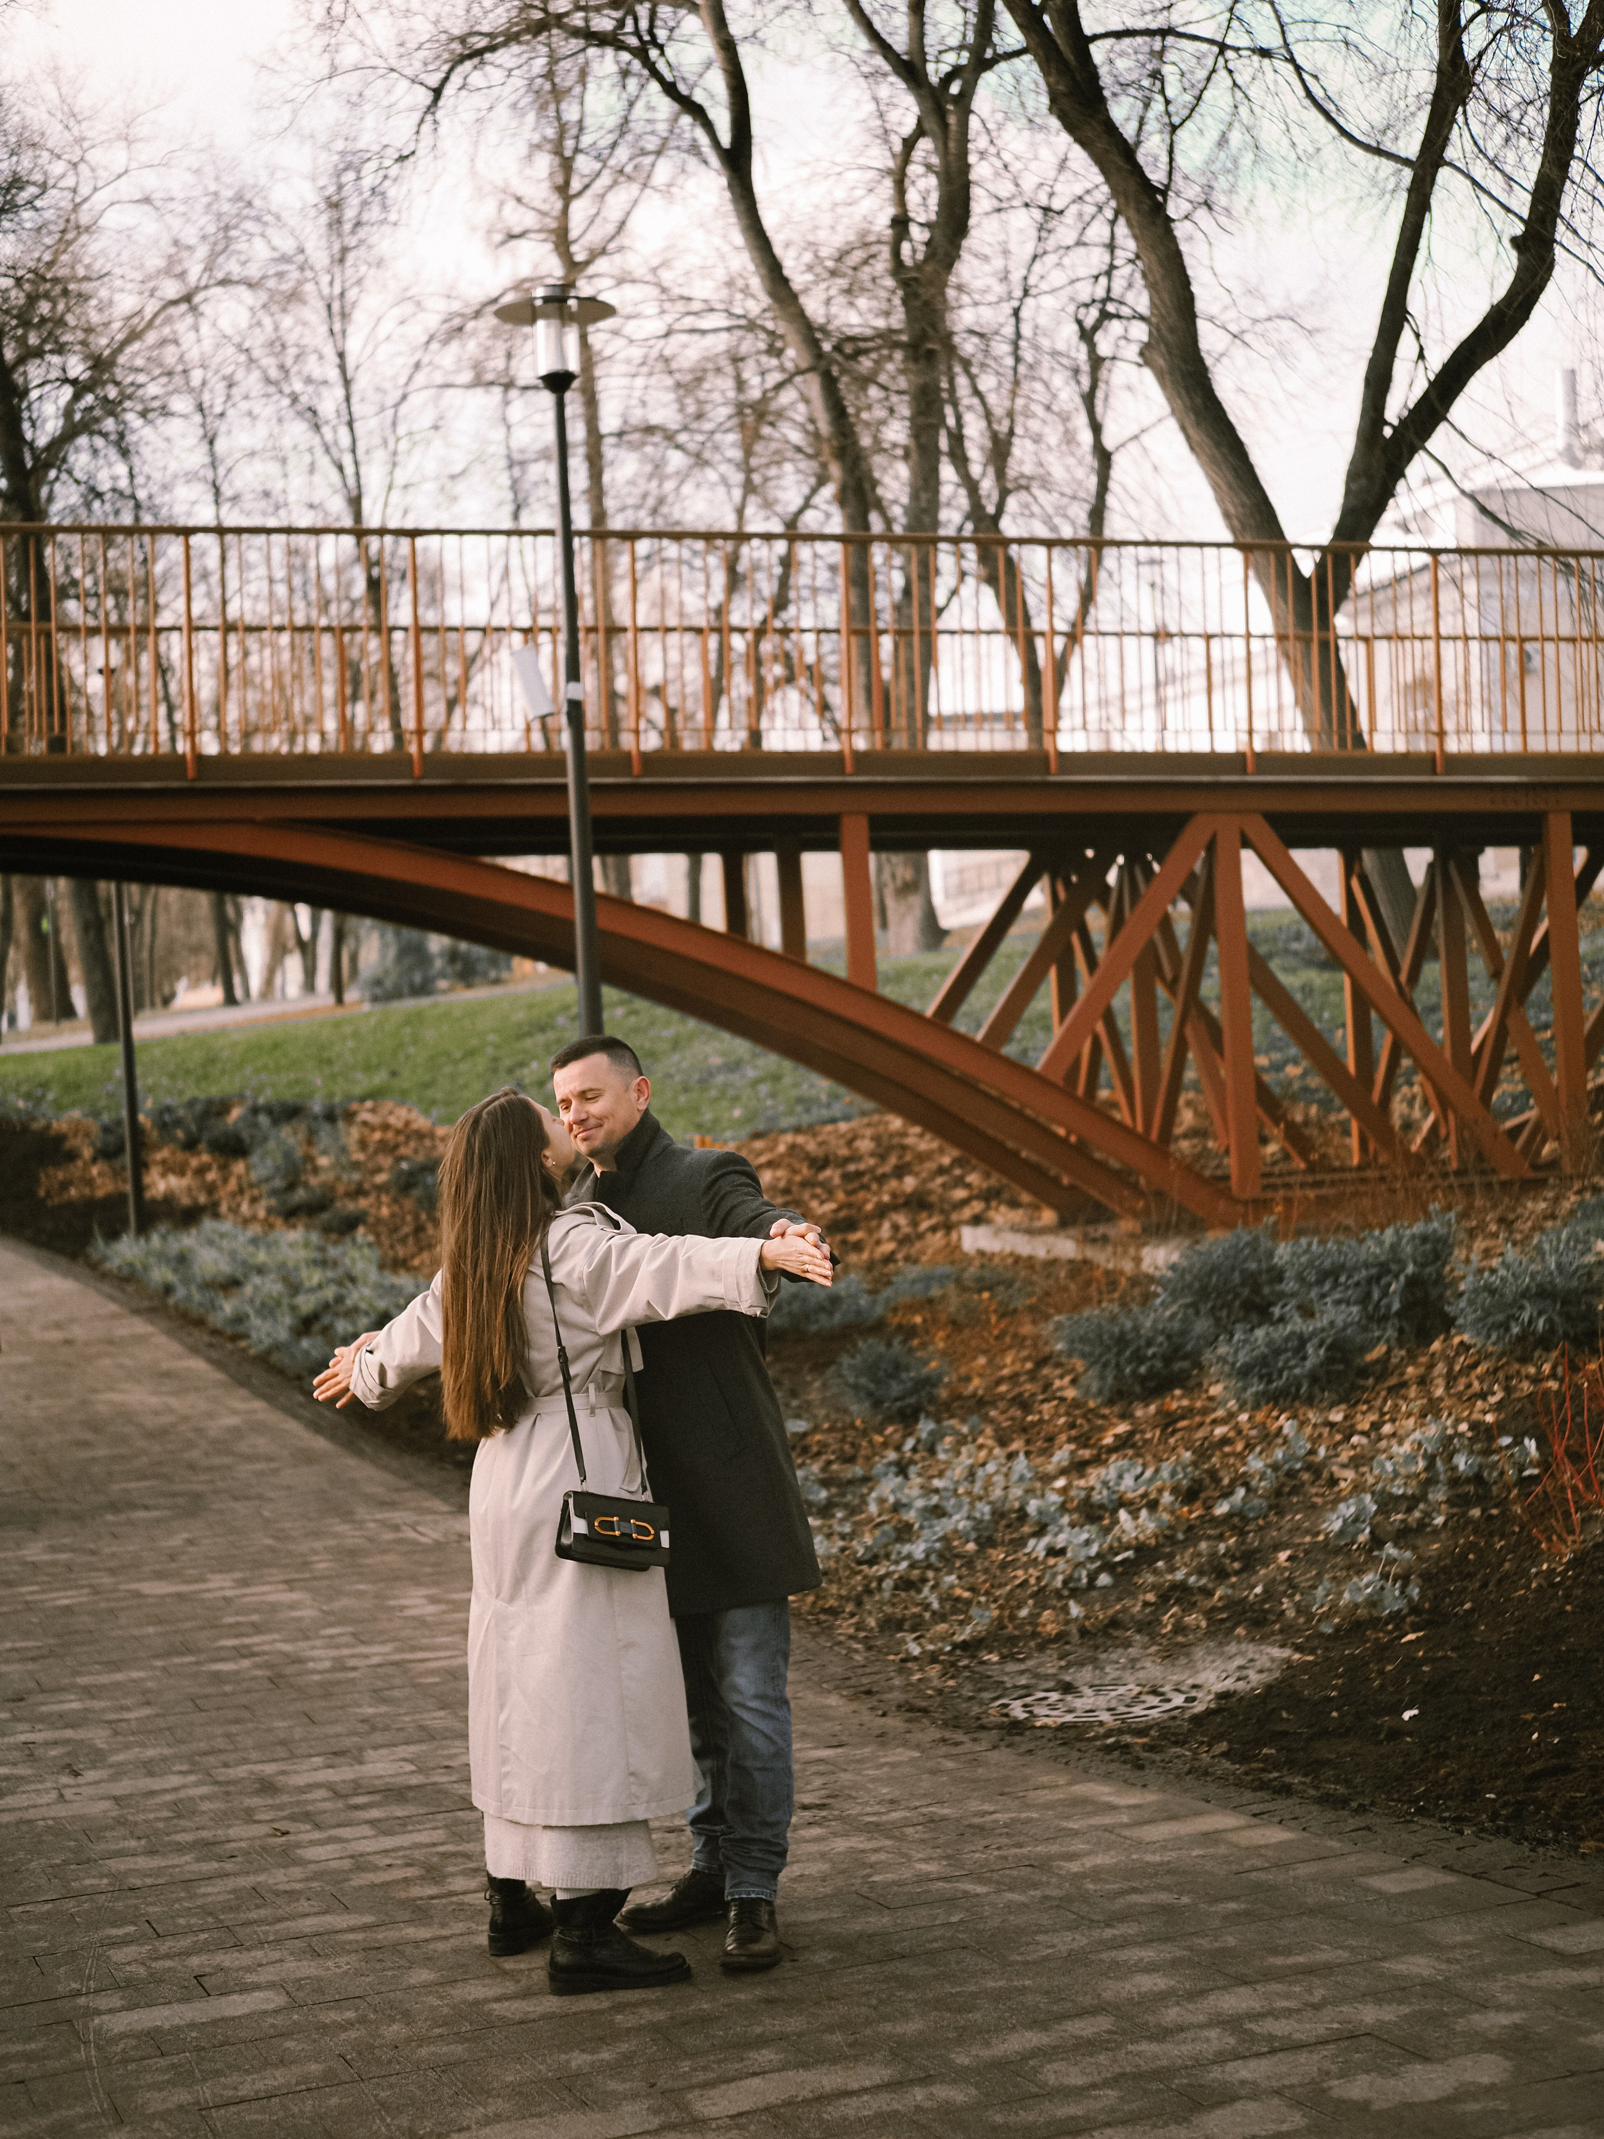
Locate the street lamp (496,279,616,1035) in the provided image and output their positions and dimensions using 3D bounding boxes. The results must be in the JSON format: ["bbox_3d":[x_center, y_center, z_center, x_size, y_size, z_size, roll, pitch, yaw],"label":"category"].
[{"bbox_3d":[-0.940,-0.771,13.470,0.530,5.370,0.530,-3,-1,-4],"label":"street lamp"}]

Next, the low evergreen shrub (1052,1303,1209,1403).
[{"bbox_3d":[1.339,1.155,12.600,0.620,0.410,0.560,-3,-1,6],"label":"low evergreen shrub"}]

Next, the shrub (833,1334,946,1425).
[{"bbox_3d":[0.364,1.274,12.700,0.460,0.360,0.430,-3,-1,1],"label":"shrub"}]

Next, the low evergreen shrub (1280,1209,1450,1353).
[{"bbox_3d":[2.428,0.910,13.300,0.750,0.570,0.660,-3,-2,10],"label":"low evergreen shrub"}]

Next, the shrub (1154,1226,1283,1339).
[{"bbox_3d":[1.843,0.956,13.600,0.580,0.510,0.560,-3,-2,7],"label":"shrub"}]

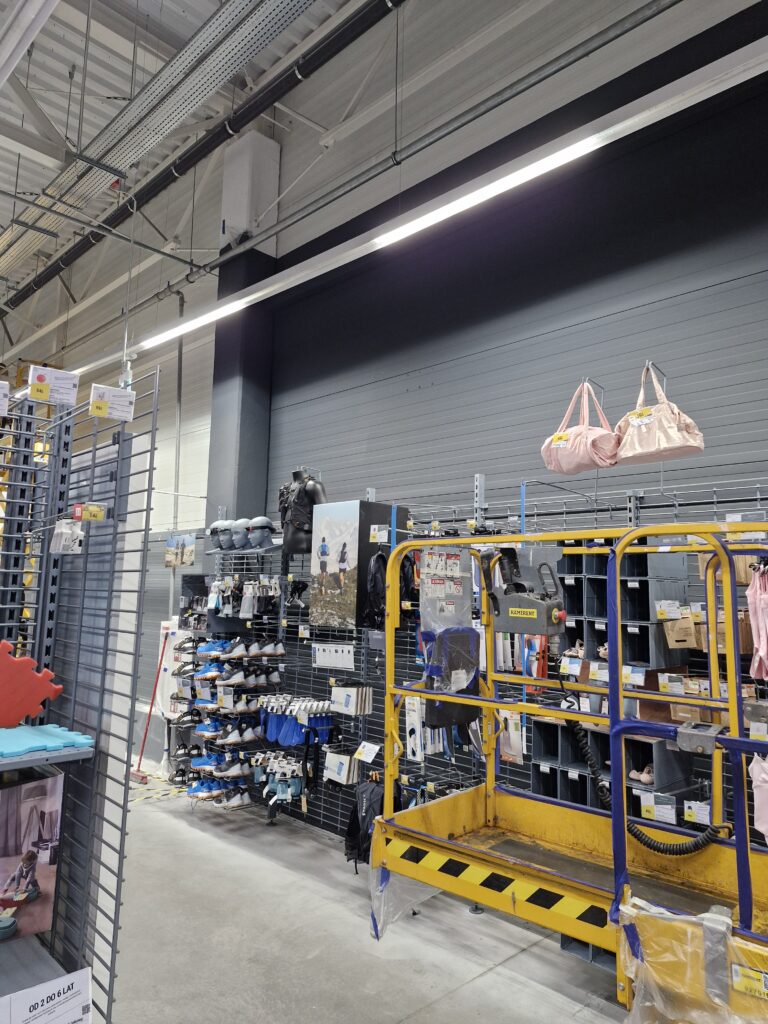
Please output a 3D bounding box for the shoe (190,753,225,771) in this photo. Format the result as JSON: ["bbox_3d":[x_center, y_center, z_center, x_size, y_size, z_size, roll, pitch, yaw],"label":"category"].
[{"bbox_3d":[-1.384,1.929,5.255,0.285,0.120,0.105,-15,-16,43],"label":"shoe"}]

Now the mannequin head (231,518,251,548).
[{"bbox_3d":[-1.216,0.192,5.923,0.165,0.270,0.220,-6,-11,44],"label":"mannequin head"}]

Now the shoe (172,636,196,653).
[{"bbox_3d":[-1.646,1.098,5.615,0.280,0.120,0.105,-5,-9,41],"label":"shoe"}]

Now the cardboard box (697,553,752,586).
[{"bbox_3d":[1.392,0.218,2.774,0.135,0.155,0.240,-5,-9,43],"label":"cardboard box"}]

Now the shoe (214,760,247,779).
[{"bbox_3d":[-1.144,1.883,5.006,0.290,0.130,0.105,-4,-9,38],"label":"shoe"}]

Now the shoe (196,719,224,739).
[{"bbox_3d":[-1.340,1.672,5.225,0.285,0.125,0.105,-5,-9,40],"label":"shoe"}]

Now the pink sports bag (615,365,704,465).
[{"bbox_3d":[1.200,-0.433,2.964,0.170,0.410,0.370,7,-9,-40],"label":"pink sports bag"}]

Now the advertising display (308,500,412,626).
[{"bbox_3d":[-0.166,0.372,4.675,0.460,0.820,0.470,-6,-11,44],"label":"advertising display"}]

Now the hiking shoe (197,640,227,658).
[{"bbox_3d":[-1.353,1.077,5.319,0.285,0.125,0.105,-5,-9,41],"label":"hiking shoe"}]

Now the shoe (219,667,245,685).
[{"bbox_3d":[-1.062,1.142,4.752,0.265,0.115,0.100,-5,-9,43],"label":"shoe"}]

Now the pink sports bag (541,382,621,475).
[{"bbox_3d":[0.928,-0.400,3.222,0.210,0.415,0.330,7,-9,-40],"label":"pink sports bag"}]

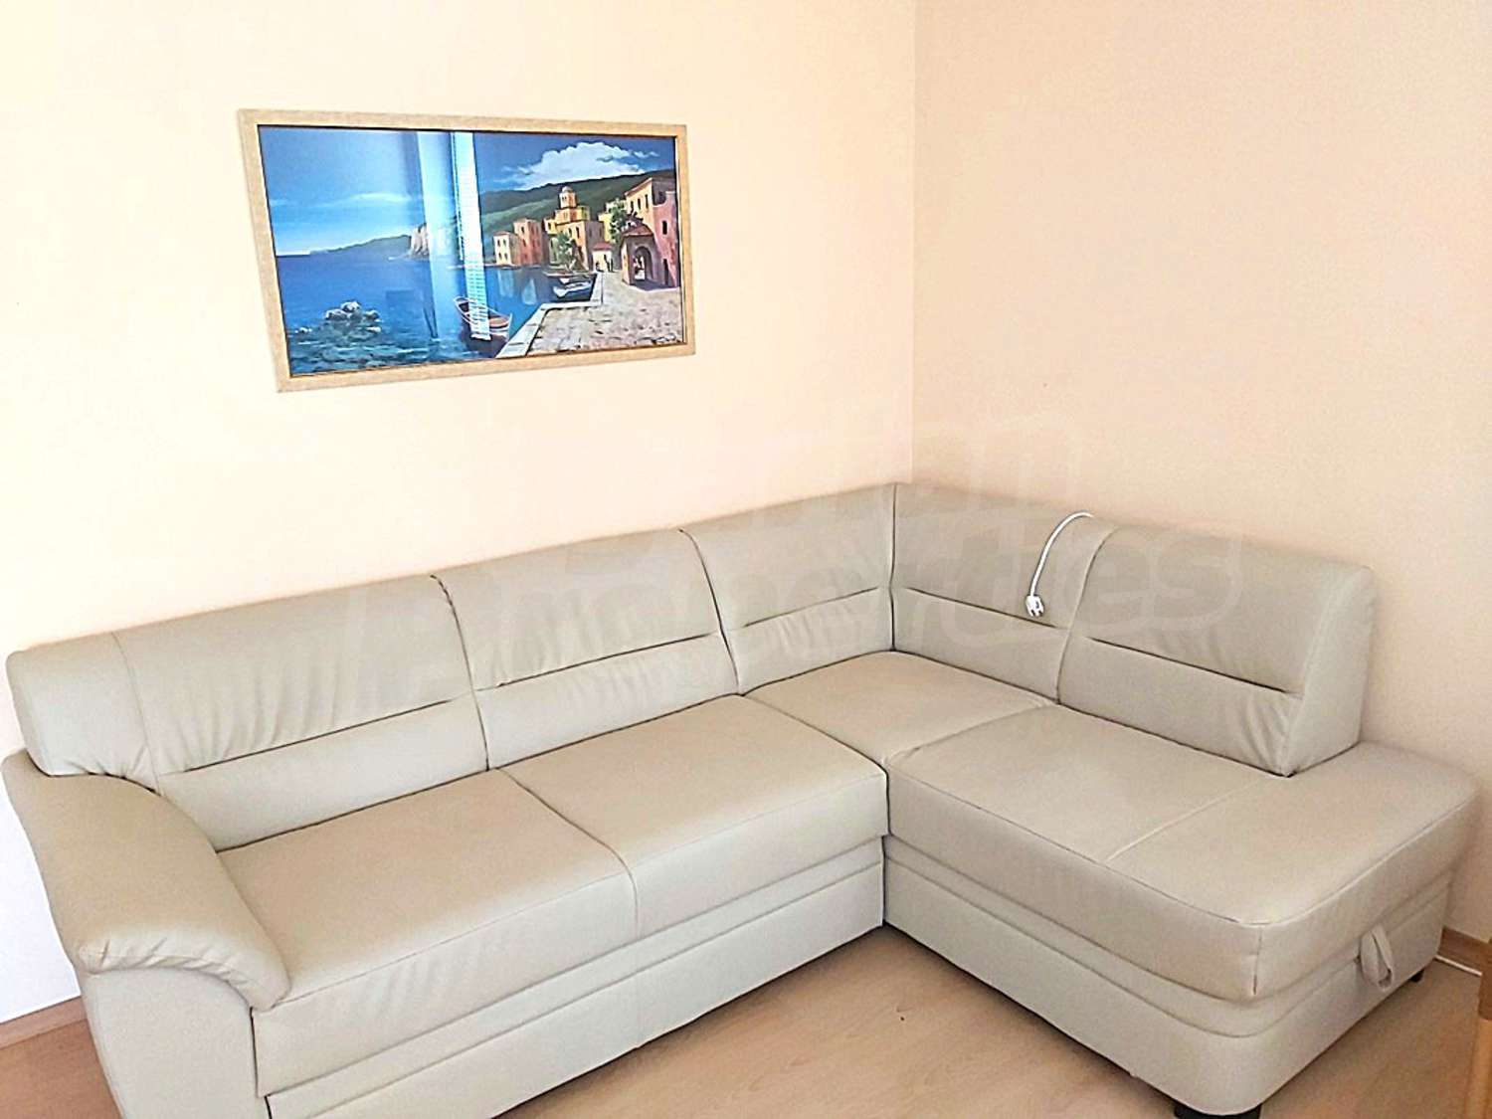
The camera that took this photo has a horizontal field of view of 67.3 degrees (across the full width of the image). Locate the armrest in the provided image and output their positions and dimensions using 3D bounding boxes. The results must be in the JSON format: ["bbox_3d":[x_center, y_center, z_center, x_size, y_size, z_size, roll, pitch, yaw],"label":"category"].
[{"bbox_3d":[-1.099,0.542,2.004,0.314,0.279,0.794,-12,18,-35],"label":"armrest"}]

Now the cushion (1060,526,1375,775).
[{"bbox_3d":[1.049,0.173,2.542,0.310,0.403,0.566,-12,17,-34],"label":"cushion"}]

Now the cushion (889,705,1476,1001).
[{"bbox_3d":[0.967,0.573,2.580,0.892,0.162,0.906,-12,18,-35],"label":"cushion"}]

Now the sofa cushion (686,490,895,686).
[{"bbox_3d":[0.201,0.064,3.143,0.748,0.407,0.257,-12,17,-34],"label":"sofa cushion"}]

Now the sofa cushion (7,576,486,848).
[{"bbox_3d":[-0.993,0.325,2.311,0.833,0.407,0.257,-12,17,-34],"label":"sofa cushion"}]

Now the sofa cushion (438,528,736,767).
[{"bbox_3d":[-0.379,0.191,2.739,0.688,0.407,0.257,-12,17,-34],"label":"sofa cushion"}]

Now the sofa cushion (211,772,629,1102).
[{"bbox_3d":[-0.705,0.692,2.292,0.696,0.167,0.671,-12,18,-35],"label":"sofa cushion"}]

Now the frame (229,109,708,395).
[{"bbox_3d":[-0.599,-0.756,2.737,1.124,0.590,0.029,-12,18,-35],"label":"frame"}]

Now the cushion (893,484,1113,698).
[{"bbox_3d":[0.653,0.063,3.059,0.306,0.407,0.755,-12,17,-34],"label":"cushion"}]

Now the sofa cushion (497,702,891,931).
[{"bbox_3d":[-0.141,0.571,2.703,0.720,0.167,0.671,-12,18,-35],"label":"sofa cushion"}]

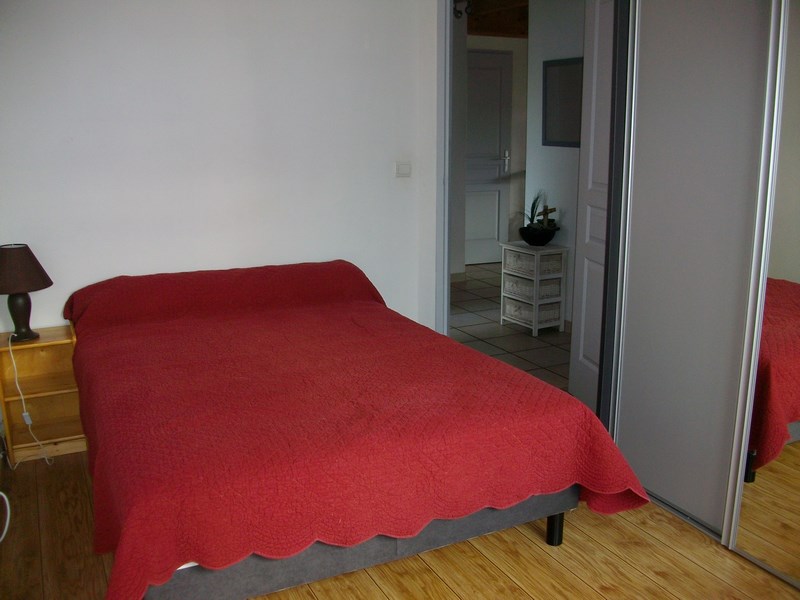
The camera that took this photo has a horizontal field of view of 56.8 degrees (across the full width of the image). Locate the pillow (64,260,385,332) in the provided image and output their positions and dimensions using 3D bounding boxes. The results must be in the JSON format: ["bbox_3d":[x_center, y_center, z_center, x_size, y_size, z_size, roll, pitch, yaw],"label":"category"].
[{"bbox_3d":[-0.812,-0.044,3.632,1.486,0.234,0.238,-6,14,-24],"label":"pillow"}]

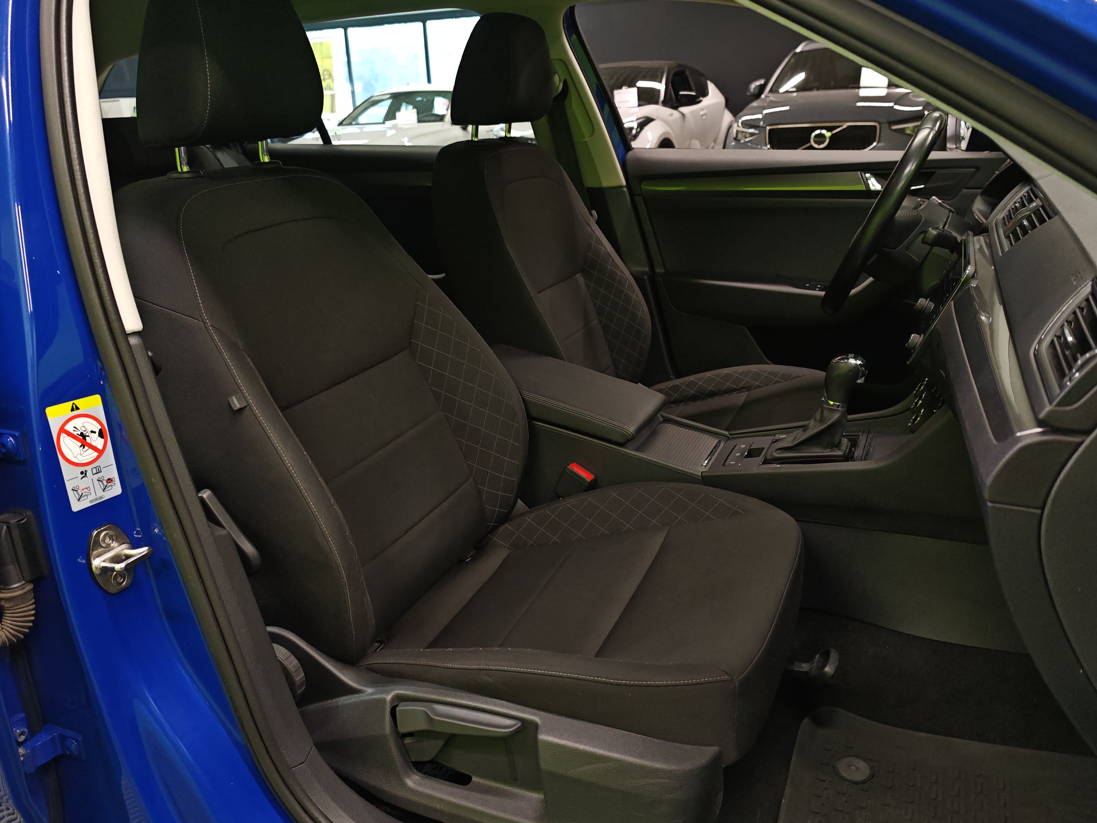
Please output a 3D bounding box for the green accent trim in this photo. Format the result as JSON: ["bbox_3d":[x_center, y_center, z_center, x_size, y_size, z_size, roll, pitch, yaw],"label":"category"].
[{"bbox_3d":[0.452,-0.518,1.934,0.510,0.040,0.022,7,22,24],"label":"green accent trim"}]

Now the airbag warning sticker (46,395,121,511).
[{"bbox_3d":[-0.461,0.041,0.850,0.003,0.106,0.053,4,18,32],"label":"airbag warning sticker"}]

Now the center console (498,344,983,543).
[{"bbox_3d":[0.216,0.010,1.417,0.890,0.270,0.230,7,22,24],"label":"center console"}]

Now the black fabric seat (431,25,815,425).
[{"bbox_3d":[0.178,-0.292,1.772,0.840,1.020,0.530,7,22,24],"label":"black fabric seat"}]

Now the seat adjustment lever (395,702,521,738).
[{"bbox_3d":[-0.098,0.332,0.922,0.147,0.036,0.030,-5,17,27],"label":"seat adjustment lever"}]

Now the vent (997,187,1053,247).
[{"bbox_3d":[0.620,-0.258,1.120,0.028,0.062,0.240,46,31,4],"label":"vent"}]

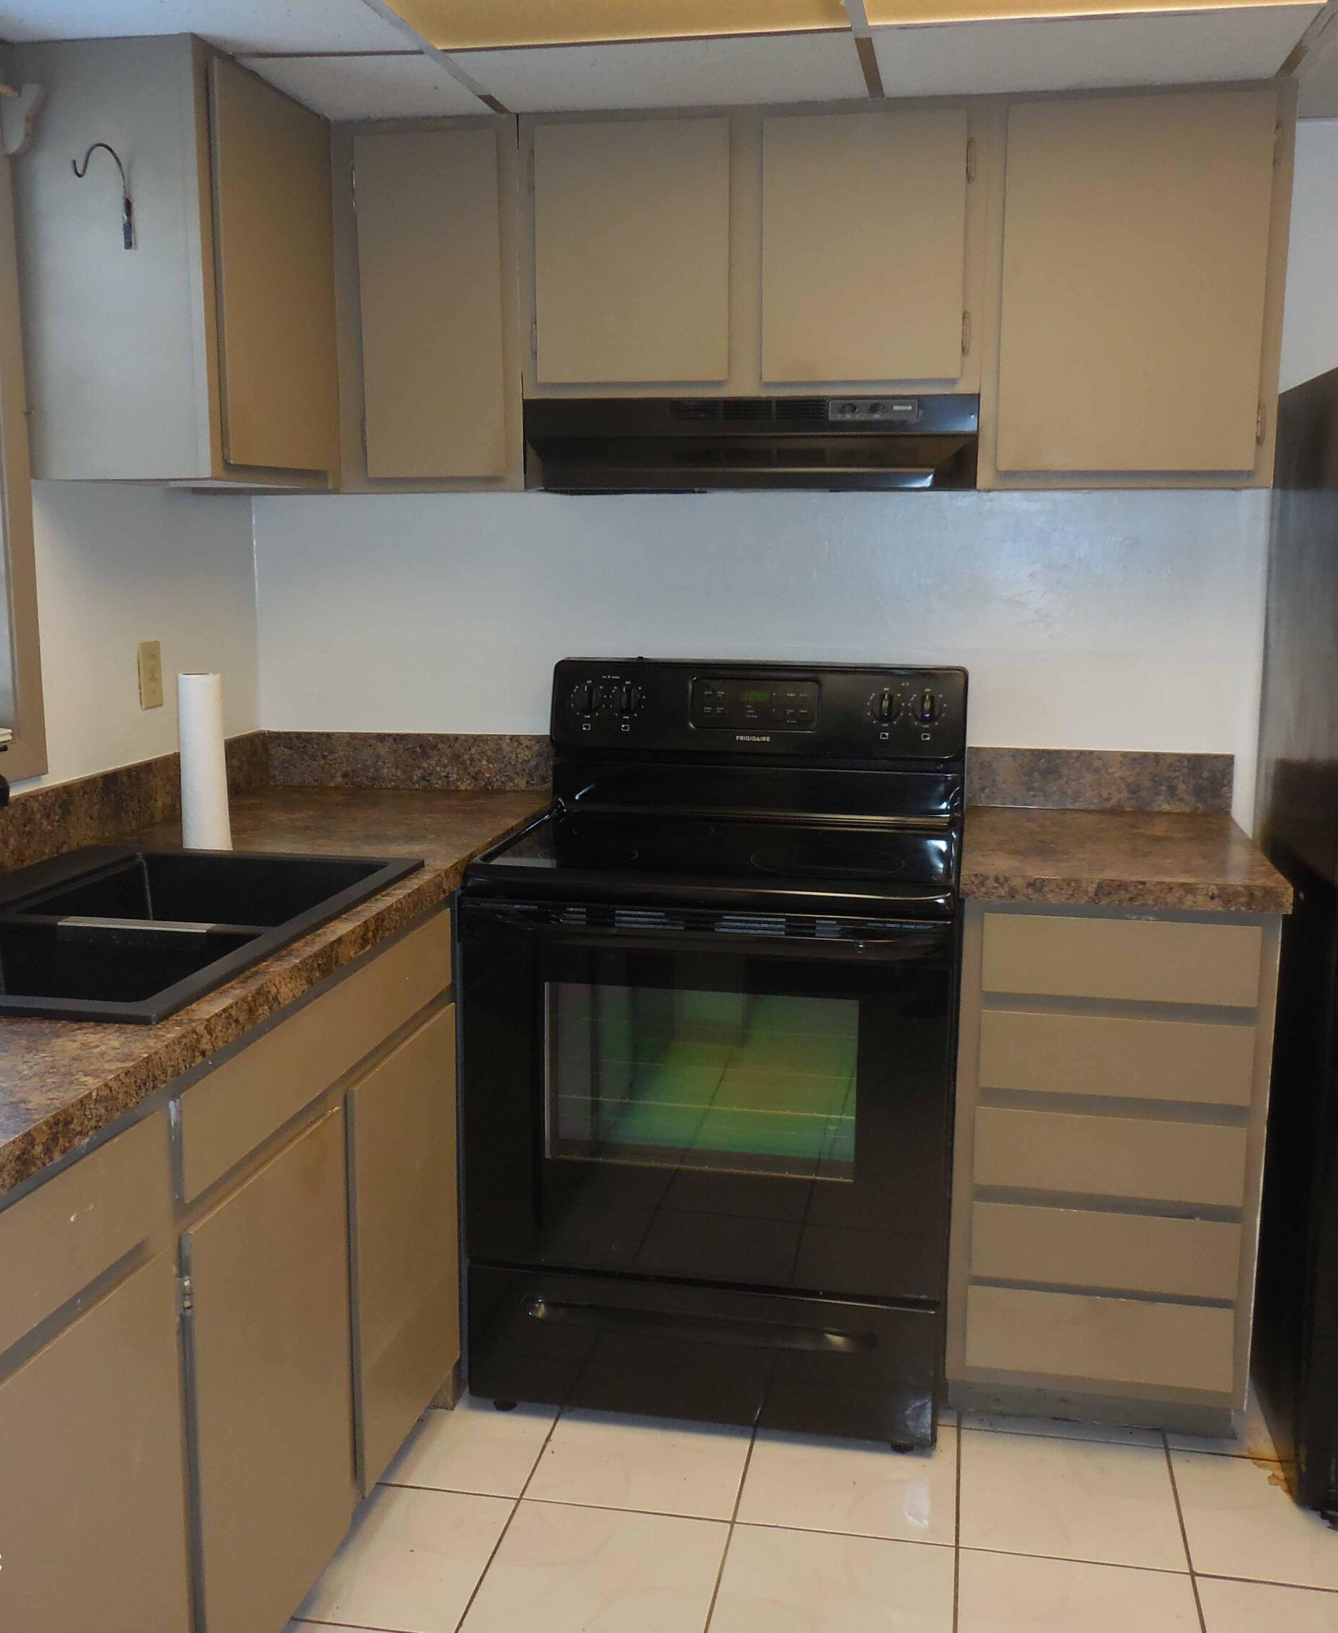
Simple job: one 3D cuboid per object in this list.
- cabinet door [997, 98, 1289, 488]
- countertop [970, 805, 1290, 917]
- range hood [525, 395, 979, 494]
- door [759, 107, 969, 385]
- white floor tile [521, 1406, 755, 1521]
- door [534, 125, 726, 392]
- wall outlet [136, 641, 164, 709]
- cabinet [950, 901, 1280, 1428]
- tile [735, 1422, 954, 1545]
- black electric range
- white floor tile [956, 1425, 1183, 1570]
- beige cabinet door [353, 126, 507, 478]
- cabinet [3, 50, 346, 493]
[{"bbox_3d":[0.725,-0.825,2.463,0.394,0.558,0.020,2,10,11],"label":"cabinet door"},{"bbox_3d":[0.724,0.062,2.604,0.473,0.042,0.632,2,10,10],"label":"countertop"},{"bbox_3d":[0.141,-0.631,2.693,0.766,0.157,0.445,2,10,10],"label":"range hood"},{"bbox_3d":[0.312,-0.913,2.529,0.320,0.406,0.020,2,10,11],"label":"door"},{"bbox_3d":[-0.034,0.991,2.452,0.318,0.010,0.318,2,10,10],"label":"white floor tile"},{"bbox_3d":[-0.059,-0.926,2.598,0.323,0.406,0.020,2,10,11],"label":"door"},{"bbox_3d":[-0.893,-0.244,2.726,0.008,0.115,0.070,2,10,10],"label":"wall outlet"},{"bbox_3d":[0.722,0.510,2.679,0.444,0.867,0.636,2,10,10],"label":"cabinet"},{"bbox_3d":[0.279,1.002,2.394,0.318,0.010,0.318,2,10,10],"label":"tile"},{"bbox_3d":[0.105,0.347,2.702,0.758,1.177,0.705,2,10,10],"label":"black electric range"},{"bbox_3d":[0.592,1.013,2.337,0.318,0.010,0.318,2,10,10],"label":"white floor tile"},{"bbox_3d":[-0.402,-0.865,2.675,0.246,0.558,0.020,2,10,11],"label":"beige cabinet door"},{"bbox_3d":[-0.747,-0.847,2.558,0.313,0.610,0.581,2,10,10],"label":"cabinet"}]

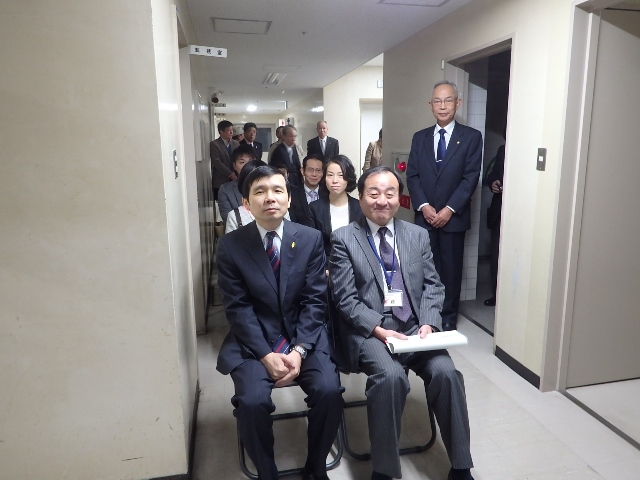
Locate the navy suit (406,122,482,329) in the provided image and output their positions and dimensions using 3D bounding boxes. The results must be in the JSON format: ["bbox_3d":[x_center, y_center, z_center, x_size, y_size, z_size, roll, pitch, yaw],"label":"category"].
[{"bbox_3d":[0.885,-0.106,3.108,0.500,1.384,0.310,4,13,23],"label":"navy suit"}]

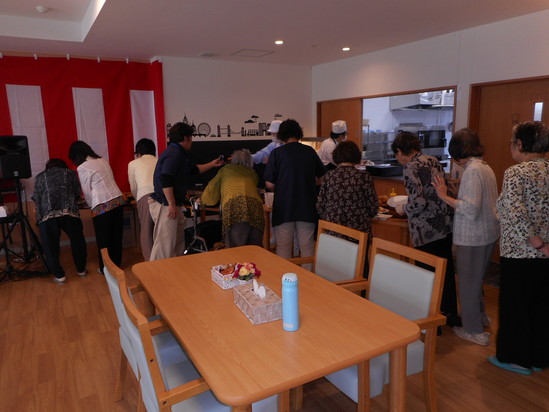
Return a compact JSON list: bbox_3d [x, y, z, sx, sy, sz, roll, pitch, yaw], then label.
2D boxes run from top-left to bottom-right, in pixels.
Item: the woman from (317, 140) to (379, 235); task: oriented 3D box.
[{"bbox_3d":[0.661,0.130,3.692,0.540,1.460,0.480,0,9,5],"label":"woman"}]

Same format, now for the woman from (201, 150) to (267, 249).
[{"bbox_3d":[-0.419,0.106,4.132,0.600,1.410,0.650,-1,9,-3],"label":"woman"}]

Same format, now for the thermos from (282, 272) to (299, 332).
[{"bbox_3d":[0.068,0.388,1.615,0.066,0.232,0.068,-1,12,0],"label":"thermos"}]

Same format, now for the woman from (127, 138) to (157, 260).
[{"bbox_3d":[-1.500,-0.070,4.612,0.460,1.420,0.580,-7,13,-29],"label":"woman"}]

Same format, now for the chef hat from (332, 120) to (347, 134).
[{"bbox_3d":[0.820,-0.990,5.000,0.200,0.150,0.180,-6,13,-24],"label":"chef hat"}]

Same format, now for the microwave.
[{"bbox_3d":[2.908,-1.215,7.300,0.580,0.340,0.450,-2,12,-9],"label":"microwave"}]

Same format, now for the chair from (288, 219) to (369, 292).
[{"bbox_3d":[0.235,0.591,2.688,0.570,0.860,0.540,-5,10,-29],"label":"chair"}]

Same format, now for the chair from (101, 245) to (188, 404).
[{"bbox_3d":[-0.585,0.678,2.174,0.570,0.860,0.540,-5,10,-29],"label":"chair"}]

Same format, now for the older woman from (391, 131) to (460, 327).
[{"bbox_3d":[1.222,0.178,3.096,0.600,1.490,0.470,11,16,44],"label":"older woman"}]

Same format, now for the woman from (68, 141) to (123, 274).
[{"bbox_3d":[-1.931,-0.007,4.399,0.500,1.390,0.650,-8,14,-34],"label":"woman"}]

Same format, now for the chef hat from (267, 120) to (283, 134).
[{"bbox_3d":[0.018,-0.954,4.800,0.230,0.150,0.190,-6,13,-24],"label":"chef hat"}]

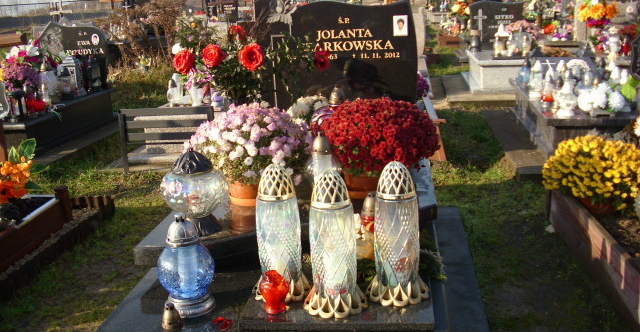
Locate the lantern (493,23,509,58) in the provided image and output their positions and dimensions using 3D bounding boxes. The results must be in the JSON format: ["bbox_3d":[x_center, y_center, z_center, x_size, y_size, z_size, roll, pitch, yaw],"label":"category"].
[{"bbox_3d":[2.452,-1.707,9.259,0.215,0.447,0.215,-1,14,8],"label":"lantern"}]

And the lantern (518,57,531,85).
[{"bbox_3d":[2.225,-1.034,7.433,0.130,0.286,0.130,-1,14,8],"label":"lantern"}]

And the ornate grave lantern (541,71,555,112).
[{"bbox_3d":[1.742,-0.570,5.227,0.098,0.317,0.098,0,15,7],"label":"ornate grave lantern"}]

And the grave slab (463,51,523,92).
[{"bbox_3d":[2.646,-1.430,9.953,0.980,0.385,2.100,-1,14,8],"label":"grave slab"}]

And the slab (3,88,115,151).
[{"bbox_3d":[-2.846,-0.434,6.762,0.950,0.350,2.150,-2,14,4],"label":"slab"}]

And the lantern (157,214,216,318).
[{"bbox_3d":[-0.402,0.289,2.045,0.173,0.293,0.173,-1,14,8],"label":"lantern"}]

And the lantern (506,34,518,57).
[{"bbox_3d":[2.369,-1.485,8.418,0.142,0.259,0.142,0,15,7],"label":"lantern"}]

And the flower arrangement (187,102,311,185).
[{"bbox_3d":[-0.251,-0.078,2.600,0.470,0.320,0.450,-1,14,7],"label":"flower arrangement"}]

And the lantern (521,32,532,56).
[{"bbox_3d":[2.493,-1.466,8.258,0.150,0.286,0.150,-1,14,7],"label":"lantern"}]

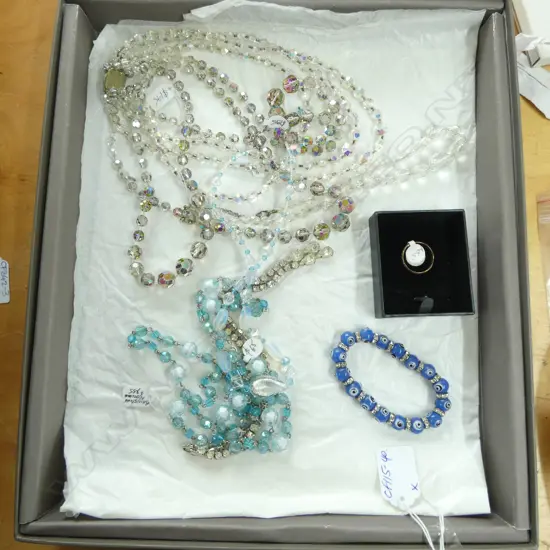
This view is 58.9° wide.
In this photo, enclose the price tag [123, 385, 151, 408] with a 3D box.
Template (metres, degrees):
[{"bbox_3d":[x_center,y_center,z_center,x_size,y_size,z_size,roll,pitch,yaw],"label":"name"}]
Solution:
[{"bbox_3d":[-0.087,0.076,0.305,0.017,0.001,0.012,7,82,1],"label":"price tag"}]

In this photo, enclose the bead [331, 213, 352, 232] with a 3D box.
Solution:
[{"bbox_3d":[0.043,-0.034,0.318,0.012,0.012,0.012,0,81,0],"label":"bead"}]

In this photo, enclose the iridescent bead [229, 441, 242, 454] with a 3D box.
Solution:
[{"bbox_3d":[-0.026,0.113,0.320,0.008,0.008,0.008,1,82,2],"label":"iridescent bead"}]

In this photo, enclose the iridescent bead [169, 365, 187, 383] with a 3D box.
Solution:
[{"bbox_3d":[-0.059,0.060,0.297,0.011,0.011,0.011,0,82,0],"label":"iridescent bead"}]

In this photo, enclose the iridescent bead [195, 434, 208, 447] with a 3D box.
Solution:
[{"bbox_3d":[-0.045,0.101,0.298,0.008,0.008,0.008,1,83,0],"label":"iridescent bead"}]

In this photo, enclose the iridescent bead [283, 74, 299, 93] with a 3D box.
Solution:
[{"bbox_3d":[0.010,-0.126,0.322,0.011,0.011,0.011,0,82,0],"label":"iridescent bead"}]

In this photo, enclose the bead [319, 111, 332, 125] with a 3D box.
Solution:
[{"bbox_3d":[0.036,-0.112,0.349,0.009,0.009,0.009,1,82,2],"label":"bead"}]

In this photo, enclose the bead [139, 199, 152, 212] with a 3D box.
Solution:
[{"bbox_3d":[-0.085,-0.045,0.320,0.008,0.008,0.008,0,81,0],"label":"bead"}]

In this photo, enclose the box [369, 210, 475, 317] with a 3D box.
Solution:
[{"bbox_3d":[0.092,-0.007,0.310,0.056,0.019,0.066,-2,83,0],"label":"box"}]

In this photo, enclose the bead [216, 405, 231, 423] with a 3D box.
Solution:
[{"bbox_3d":[-0.032,0.085,0.298,0.009,0.009,0.010,1,83,0],"label":"bead"}]

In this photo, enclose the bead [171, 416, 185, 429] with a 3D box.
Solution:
[{"bbox_3d":[-0.058,0.089,0.294,0.008,0.008,0.008,0,82,0],"label":"bead"}]

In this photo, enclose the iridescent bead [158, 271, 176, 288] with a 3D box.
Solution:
[{"bbox_3d":[-0.074,0.004,0.335,0.012,0.012,0.012,1,82,2],"label":"iridescent bead"}]

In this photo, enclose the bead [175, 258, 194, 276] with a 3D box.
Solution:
[{"bbox_3d":[-0.058,-0.005,0.312,0.011,0.011,0.011,1,83,0],"label":"bead"}]

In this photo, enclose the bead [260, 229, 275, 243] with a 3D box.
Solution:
[{"bbox_3d":[-0.005,-0.026,0.316,0.009,0.009,0.009,1,83,0],"label":"bead"}]

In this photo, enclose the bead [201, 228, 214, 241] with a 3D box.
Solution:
[{"bbox_3d":[-0.047,-0.028,0.340,0.009,0.009,0.009,1,82,2],"label":"bead"}]

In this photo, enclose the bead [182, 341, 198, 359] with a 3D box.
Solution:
[{"bbox_3d":[-0.053,0.048,0.306,0.010,0.010,0.010,0,82,0],"label":"bead"}]

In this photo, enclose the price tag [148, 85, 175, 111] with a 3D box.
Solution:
[{"bbox_3d":[-0.076,-0.119,0.327,0.017,0.002,0.011,-38,84,-5],"label":"price tag"}]

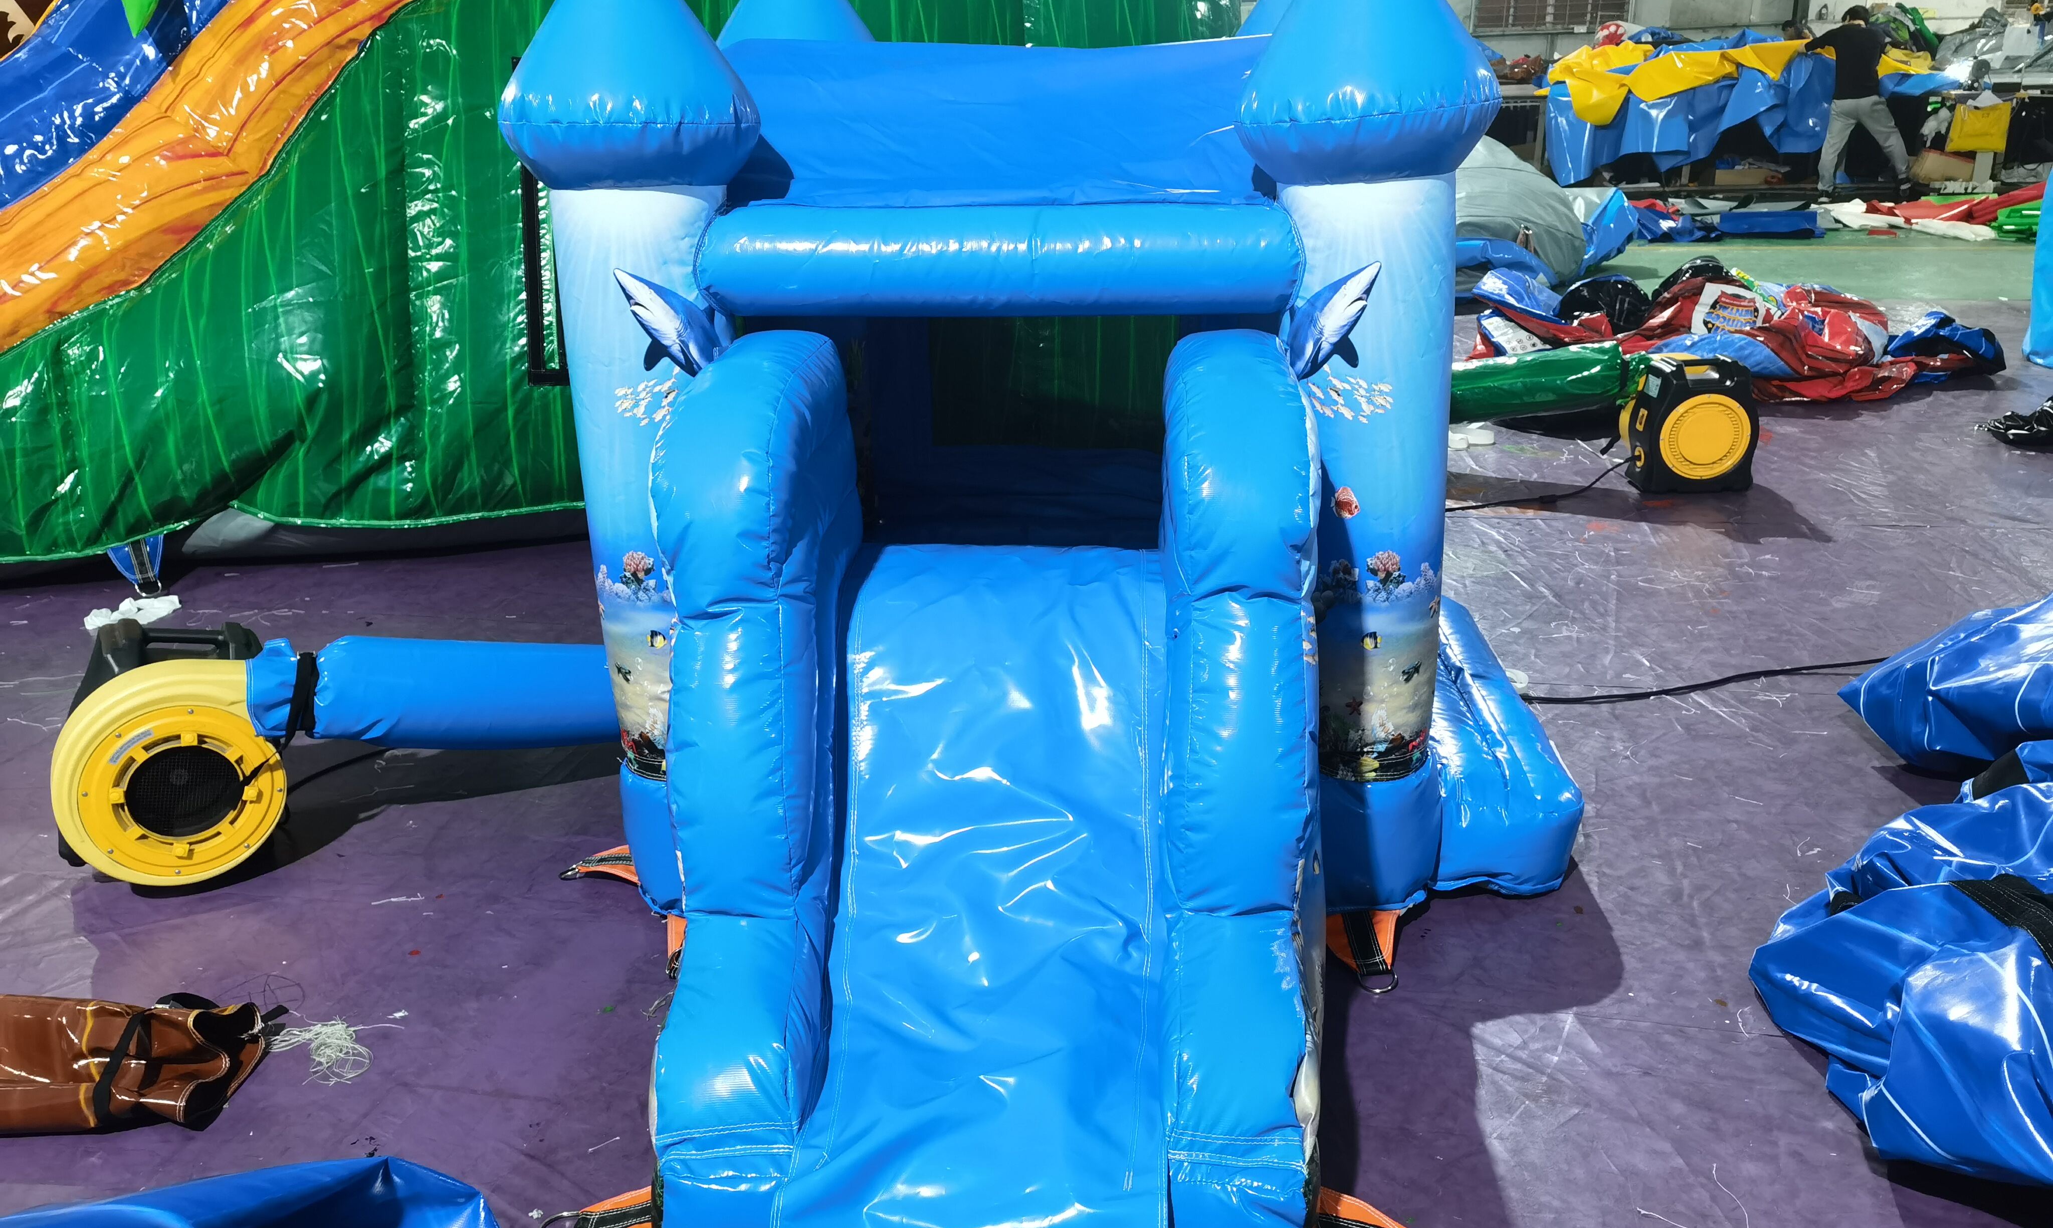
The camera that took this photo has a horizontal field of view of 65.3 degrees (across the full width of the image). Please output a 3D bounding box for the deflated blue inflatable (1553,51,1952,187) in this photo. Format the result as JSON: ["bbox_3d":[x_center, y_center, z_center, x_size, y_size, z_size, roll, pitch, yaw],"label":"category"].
[{"bbox_3d":[6.181,-4.274,13.699,3.450,1.133,1.339,1,19,5],"label":"deflated blue inflatable"}]

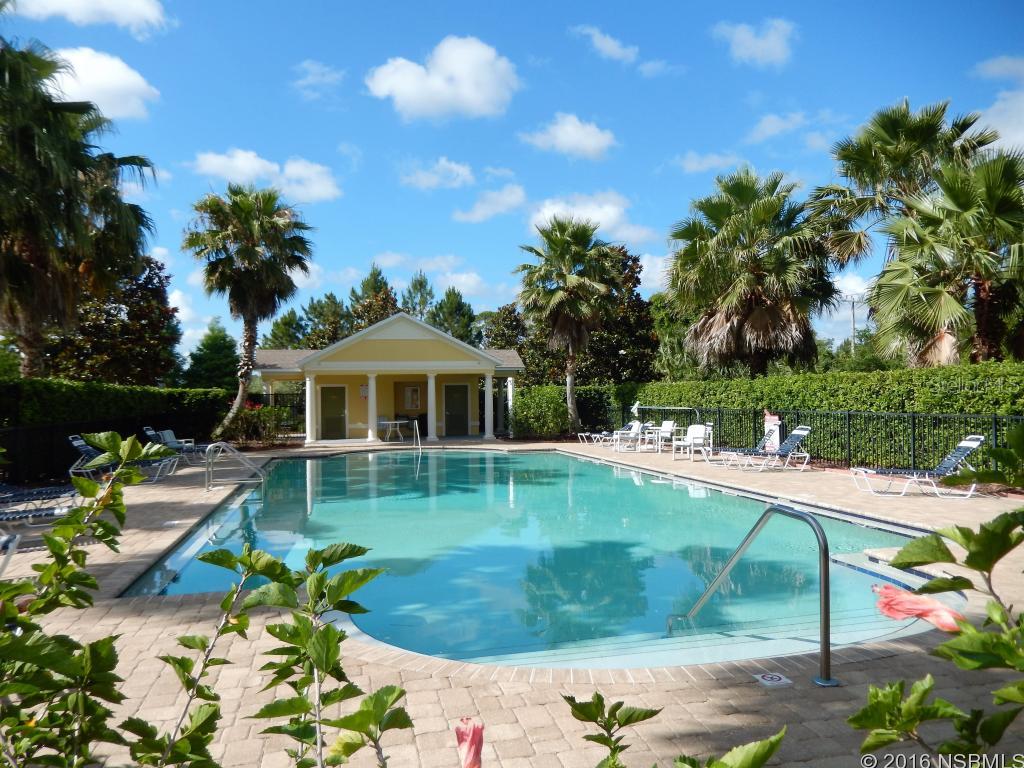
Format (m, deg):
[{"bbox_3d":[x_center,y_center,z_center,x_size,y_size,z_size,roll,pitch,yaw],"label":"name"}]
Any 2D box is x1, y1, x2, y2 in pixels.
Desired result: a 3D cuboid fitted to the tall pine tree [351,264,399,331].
[{"bbox_3d":[-9.282,-2.704,50.073,4.400,10.820,4.400,-1,-1,0],"label":"tall pine tree"}]

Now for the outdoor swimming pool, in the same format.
[{"bbox_3d":[-0.812,2.443,14.032,8.330,1.200,19.970,0,-1,-14],"label":"outdoor swimming pool"}]

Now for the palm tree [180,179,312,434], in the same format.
[{"bbox_3d":[-10.194,-2.794,28.500,5.000,9.800,5.000,-1,-1,0],"label":"palm tree"}]

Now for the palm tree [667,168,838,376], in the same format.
[{"bbox_3d":[8.130,-2.643,25.000,5.500,9.356,5.500,-1,-1,18],"label":"palm tree"}]

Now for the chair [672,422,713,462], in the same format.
[{"bbox_3d":[4.520,1.481,18.600,0.700,0.870,0.600,1,-2,-42],"label":"chair"}]

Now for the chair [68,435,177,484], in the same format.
[{"bbox_3d":[-7.500,1.434,14.350,1.740,0.920,0.660,0,-1,-17],"label":"chair"}]

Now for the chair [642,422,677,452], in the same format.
[{"bbox_3d":[4.518,1.568,22.500,0.700,0.870,0.600,1,-2,-35],"label":"chair"}]

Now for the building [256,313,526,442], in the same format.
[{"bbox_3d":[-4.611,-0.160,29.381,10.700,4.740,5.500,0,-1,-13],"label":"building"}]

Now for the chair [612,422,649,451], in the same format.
[{"bbox_3d":[3.364,1.507,21.072,0.750,0.900,0.650,0,-1,-8],"label":"chair"}]

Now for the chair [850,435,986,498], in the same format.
[{"bbox_3d":[6.383,1.292,11.707,1.740,0.920,0.640,-1,-1,17],"label":"chair"}]

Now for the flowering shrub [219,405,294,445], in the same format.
[{"bbox_3d":[-9.536,1.512,27.600,2.650,1.500,1.900,-1,-1,0],"label":"flowering shrub"}]

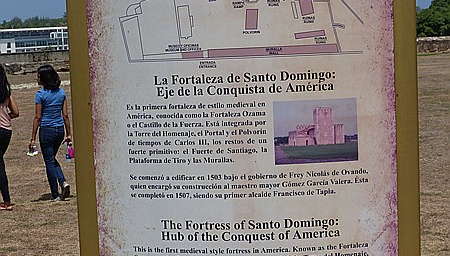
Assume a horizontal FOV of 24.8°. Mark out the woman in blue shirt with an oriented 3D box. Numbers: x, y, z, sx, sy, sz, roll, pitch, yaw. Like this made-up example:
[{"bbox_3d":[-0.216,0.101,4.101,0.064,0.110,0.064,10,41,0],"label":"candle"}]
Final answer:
[{"bbox_3d":[-2.084,0.060,12.250,0.500,1.620,0.420,-4,5,-20],"label":"woman in blue shirt"}]

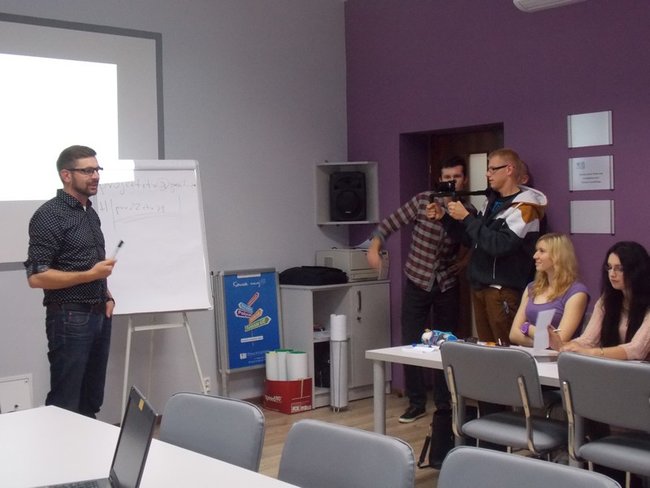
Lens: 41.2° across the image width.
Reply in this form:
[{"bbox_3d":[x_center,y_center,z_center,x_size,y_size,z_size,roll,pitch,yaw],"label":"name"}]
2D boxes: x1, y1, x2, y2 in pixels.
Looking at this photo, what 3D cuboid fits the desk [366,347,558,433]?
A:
[{"bbox_3d":[0.919,0.932,4.348,0.700,0.735,1.300,-3,3,-41],"label":"desk"}]

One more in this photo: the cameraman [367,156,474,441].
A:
[{"bbox_3d":[0.674,0.325,6.100,0.720,1.820,0.460,0,2,18],"label":"cameraman"}]

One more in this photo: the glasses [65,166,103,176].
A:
[{"bbox_3d":[-1.188,-0.355,4.250,0.140,0.045,0.140,0,3,34],"label":"glasses"}]

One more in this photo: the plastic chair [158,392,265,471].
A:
[{"bbox_3d":[-0.550,0.966,2.796,0.510,0.850,0.530,1,3,42],"label":"plastic chair"}]

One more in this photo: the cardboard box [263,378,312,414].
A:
[{"bbox_3d":[-0.270,1.122,6.480,0.260,0.235,0.290,-3,3,-39],"label":"cardboard box"}]

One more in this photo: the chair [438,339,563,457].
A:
[{"bbox_3d":[0.891,0.891,3.940,0.530,0.850,0.510,-3,3,-41],"label":"chair"}]

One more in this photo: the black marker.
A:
[{"bbox_3d":[-0.993,0.043,4.120,0.020,0.140,0.020,27,6,-18],"label":"black marker"}]

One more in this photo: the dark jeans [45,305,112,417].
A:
[{"bbox_3d":[-1.237,0.805,4.300,0.270,1.000,0.360,1,3,40],"label":"dark jeans"}]

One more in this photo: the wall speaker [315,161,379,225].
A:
[{"bbox_3d":[0.187,-0.419,7.170,0.500,0.490,0.360,-1,2,6],"label":"wall speaker"}]

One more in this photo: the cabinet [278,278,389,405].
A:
[{"bbox_3d":[0.085,0.764,6.874,0.790,0.905,0.430,-3,3,-39],"label":"cabinet"}]

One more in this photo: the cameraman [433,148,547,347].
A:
[{"bbox_3d":[0.984,0.344,5.200,0.540,1.840,0.480,-2,3,-29],"label":"cameraman"}]

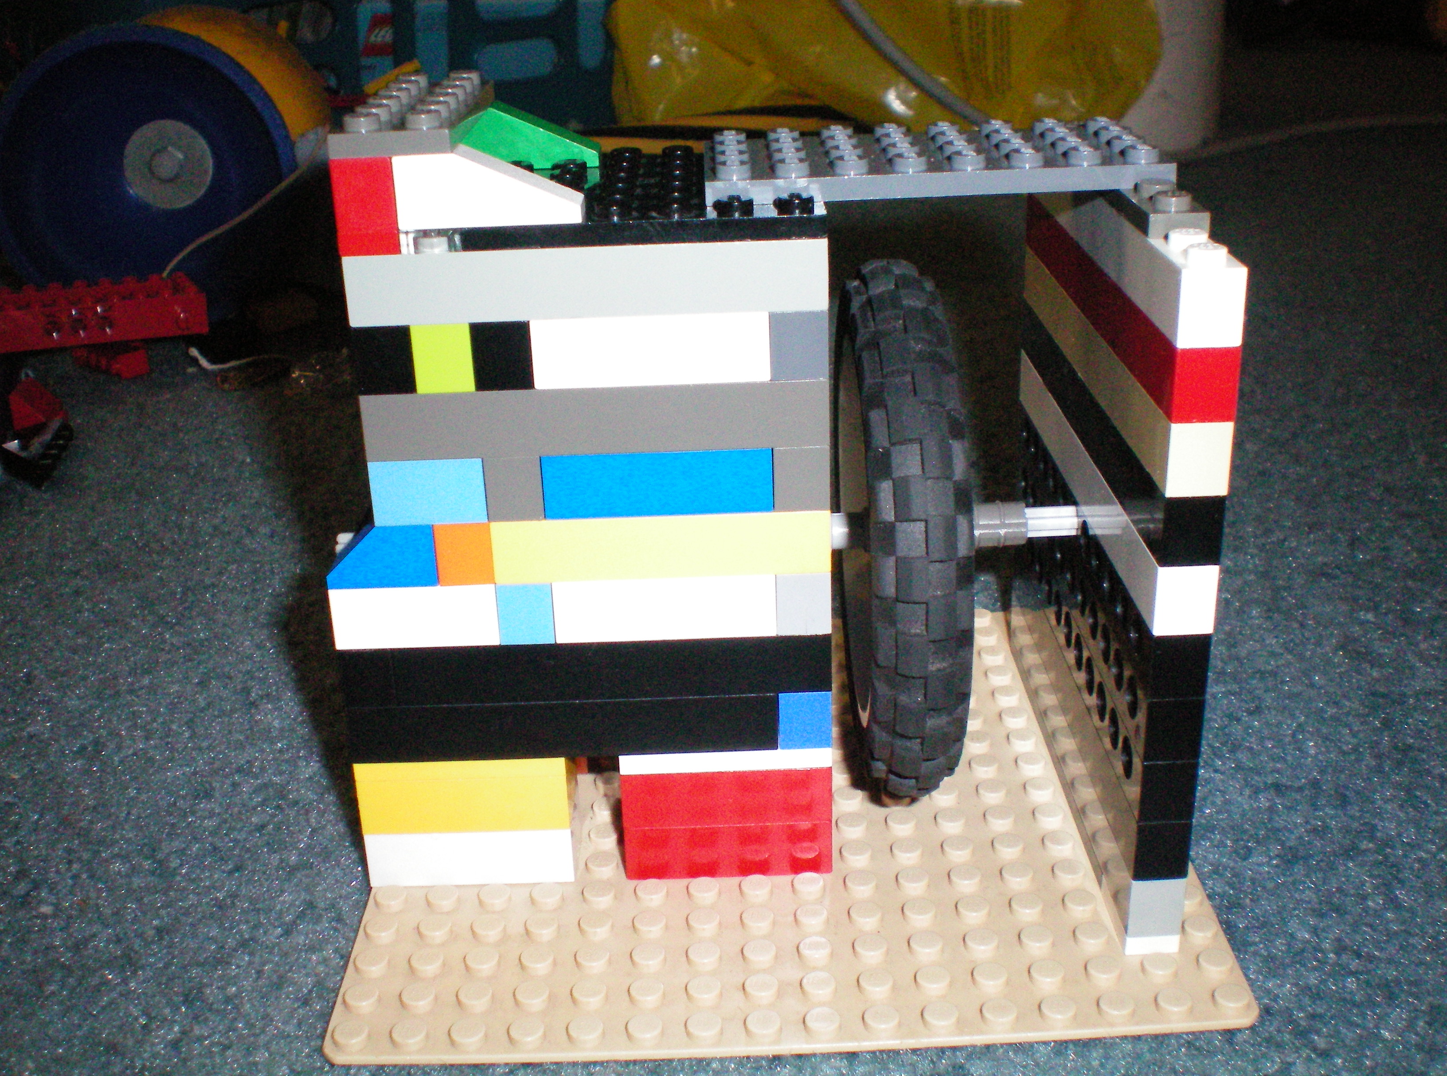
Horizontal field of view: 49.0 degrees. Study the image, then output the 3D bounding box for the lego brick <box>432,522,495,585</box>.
[{"bbox_3d":[-0.037,0.001,0.228,0.008,0.010,0.009,-2,23,0],"label":"lego brick"}]

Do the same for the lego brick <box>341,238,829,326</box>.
[{"bbox_3d":[-0.018,-0.035,0.214,0.064,0.010,0.008,-2,23,0],"label":"lego brick"}]

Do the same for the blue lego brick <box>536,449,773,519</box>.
[{"bbox_3d":[-0.009,-0.009,0.224,0.032,0.010,0.009,-2,23,0],"label":"blue lego brick"}]

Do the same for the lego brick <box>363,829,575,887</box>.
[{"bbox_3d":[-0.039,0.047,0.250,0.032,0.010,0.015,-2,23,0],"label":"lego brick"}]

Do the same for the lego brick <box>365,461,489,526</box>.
[{"bbox_3d":[-0.041,-0.008,0.226,0.016,0.010,0.008,-2,23,0],"label":"lego brick"}]

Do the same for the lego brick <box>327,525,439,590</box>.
[{"bbox_3d":[-0.049,0.001,0.229,0.016,0.010,0.008,-2,23,0],"label":"lego brick"}]

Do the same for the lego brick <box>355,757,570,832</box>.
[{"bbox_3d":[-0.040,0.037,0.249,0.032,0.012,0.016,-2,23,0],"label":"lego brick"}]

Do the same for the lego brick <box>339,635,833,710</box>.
[{"bbox_3d":[-0.020,0.018,0.237,0.072,0.010,0.008,-2,23,0],"label":"lego brick"}]

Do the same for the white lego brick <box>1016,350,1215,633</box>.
[{"bbox_3d":[0.058,-0.010,0.246,0.008,0.010,0.096,-2,23,0],"label":"white lego brick"}]

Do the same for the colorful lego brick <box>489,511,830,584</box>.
[{"bbox_3d":[-0.009,0.000,0.230,0.048,0.010,0.008,-2,23,0],"label":"colorful lego brick"}]

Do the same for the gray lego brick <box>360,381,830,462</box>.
[{"bbox_3d":[-0.018,-0.018,0.222,0.064,0.010,0.008,-2,23,0],"label":"gray lego brick"}]

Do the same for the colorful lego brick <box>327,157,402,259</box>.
[{"bbox_3d":[-0.046,-0.044,0.209,0.008,0.013,0.009,-2,23,0],"label":"colorful lego brick"}]

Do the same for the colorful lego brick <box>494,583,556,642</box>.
[{"bbox_3d":[-0.029,0.009,0.233,0.008,0.010,0.008,-2,23,0],"label":"colorful lego brick"}]

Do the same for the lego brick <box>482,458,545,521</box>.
[{"bbox_3d":[-0.029,-0.008,0.224,0.008,0.010,0.009,-2,23,0],"label":"lego brick"}]

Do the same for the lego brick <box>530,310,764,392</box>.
[{"bbox_3d":[-0.010,-0.027,0.217,0.032,0.010,0.009,-2,23,0],"label":"lego brick"}]

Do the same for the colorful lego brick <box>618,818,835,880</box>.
[{"bbox_3d":[0.001,0.045,0.252,0.032,0.010,0.016,-2,23,0],"label":"colorful lego brick"}]

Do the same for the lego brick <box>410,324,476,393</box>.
[{"bbox_3d":[-0.038,-0.026,0.217,0.008,0.010,0.009,-2,23,0],"label":"lego brick"}]

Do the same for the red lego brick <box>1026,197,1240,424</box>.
[{"bbox_3d":[0.057,-0.037,0.235,0.008,0.010,0.096,-2,23,0],"label":"red lego brick"}]

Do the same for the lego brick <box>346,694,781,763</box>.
[{"bbox_3d":[-0.024,0.027,0.240,0.064,0.010,0.008,-2,23,0],"label":"lego brick"}]

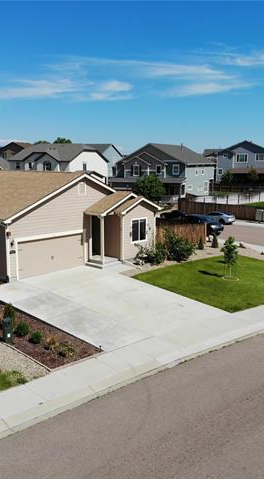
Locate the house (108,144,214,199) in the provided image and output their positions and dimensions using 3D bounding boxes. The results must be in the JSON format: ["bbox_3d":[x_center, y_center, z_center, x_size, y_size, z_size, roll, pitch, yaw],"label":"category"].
[{"bbox_3d":[6.577,-13.289,86.014,14.200,9.300,14.000,7,12,31],"label":"house"}]

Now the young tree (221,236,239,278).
[{"bbox_3d":[6.018,1.161,26.821,1.100,2.600,1.100,9,13,40],"label":"young tree"}]

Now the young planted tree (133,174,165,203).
[{"bbox_3d":[2.286,-6.612,60.382,4.000,4.300,4.000,0,10,0],"label":"young planted tree"}]

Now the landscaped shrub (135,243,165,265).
[{"bbox_3d":[1.226,0.890,30.536,1.600,1.350,1.950,9,13,40],"label":"landscaped shrub"}]

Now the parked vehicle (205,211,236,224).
[{"bbox_3d":[9.887,-2.775,52.563,1.850,1.460,4.700,-8,13,-38],"label":"parked vehicle"}]

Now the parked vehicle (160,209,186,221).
[{"bbox_3d":[4.638,-2.586,50.869,1.900,1.600,4.600,-5,12,-26],"label":"parked vehicle"}]

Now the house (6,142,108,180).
[{"bbox_3d":[-12.881,-13.343,82.746,15.000,8.400,11.500,8,13,36],"label":"house"}]

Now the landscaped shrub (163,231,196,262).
[{"bbox_3d":[3.472,0.413,31.695,2.200,2.000,2.000,1,10,0],"label":"landscaped shrub"}]

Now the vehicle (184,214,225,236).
[{"bbox_3d":[7.038,-1.489,44.462,1.900,1.700,4.700,-6,12,-31],"label":"vehicle"}]

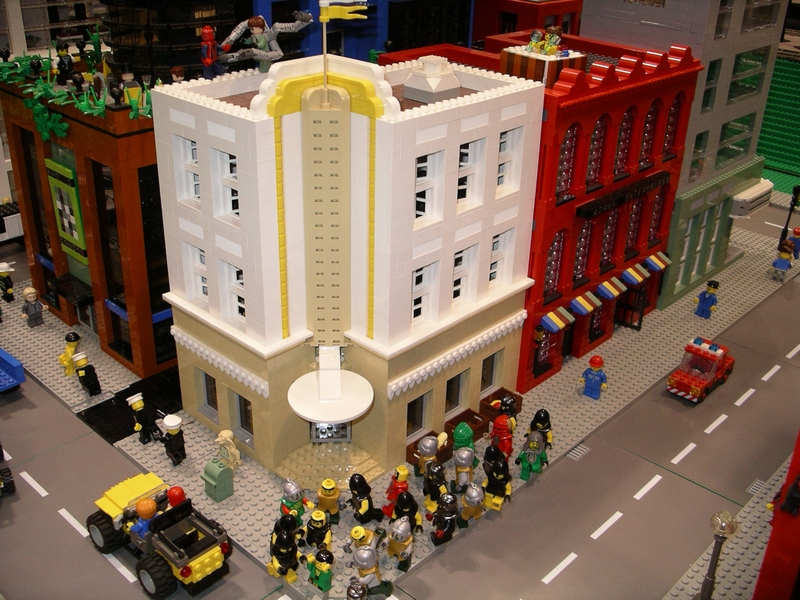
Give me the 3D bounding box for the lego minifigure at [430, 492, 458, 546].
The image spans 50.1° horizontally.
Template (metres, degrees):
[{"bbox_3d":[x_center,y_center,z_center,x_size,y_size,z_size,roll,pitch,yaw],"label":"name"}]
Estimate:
[{"bbox_3d":[0.032,0.159,0.625,0.018,0.042,0.025,-14,31,-29],"label":"lego minifigure"}]

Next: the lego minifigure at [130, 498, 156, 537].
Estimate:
[{"bbox_3d":[-0.178,0.151,0.597,0.018,0.033,0.023,24,34,38],"label":"lego minifigure"}]

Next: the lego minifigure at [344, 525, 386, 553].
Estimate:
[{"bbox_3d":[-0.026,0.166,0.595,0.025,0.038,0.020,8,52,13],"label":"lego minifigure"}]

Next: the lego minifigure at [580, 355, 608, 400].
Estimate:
[{"bbox_3d":[0.181,0.071,0.795,0.026,0.043,0.013,24,34,38],"label":"lego minifigure"}]

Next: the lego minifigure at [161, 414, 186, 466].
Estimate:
[{"bbox_3d":[-0.183,0.114,0.697,0.024,0.041,0.018,-17,32,-33],"label":"lego minifigure"}]

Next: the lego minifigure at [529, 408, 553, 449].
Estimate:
[{"bbox_3d":[0.117,0.110,0.713,0.026,0.043,0.014,22,33,36],"label":"lego minifigure"}]

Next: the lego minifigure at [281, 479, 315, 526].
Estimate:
[{"bbox_3d":[-0.076,0.152,0.625,0.025,0.042,0.018,-17,32,-32],"label":"lego minifigure"}]

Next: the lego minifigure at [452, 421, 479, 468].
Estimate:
[{"bbox_3d":[0.052,0.120,0.689,0.019,0.041,0.024,10,27,16],"label":"lego minifigure"}]

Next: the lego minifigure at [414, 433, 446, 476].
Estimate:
[{"bbox_3d":[0.022,0.126,0.674,0.018,0.042,0.024,3,26,4],"label":"lego minifigure"}]

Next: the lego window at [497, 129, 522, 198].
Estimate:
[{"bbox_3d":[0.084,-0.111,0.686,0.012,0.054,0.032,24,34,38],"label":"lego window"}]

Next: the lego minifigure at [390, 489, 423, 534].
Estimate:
[{"bbox_3d":[0.004,0.158,0.618,0.026,0.042,0.015,0,27,-3],"label":"lego minifigure"}]

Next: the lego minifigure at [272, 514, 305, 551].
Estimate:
[{"bbox_3d":[-0.078,0.168,0.600,0.018,0.042,0.025,25,35,37],"label":"lego minifigure"}]

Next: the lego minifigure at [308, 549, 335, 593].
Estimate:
[{"bbox_3d":[-0.051,0.182,0.559,0.024,0.042,0.015,22,32,35],"label":"lego minifigure"}]

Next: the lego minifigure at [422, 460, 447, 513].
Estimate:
[{"bbox_3d":[0.026,0.142,0.650,0.024,0.042,0.017,23,34,37],"label":"lego minifigure"}]

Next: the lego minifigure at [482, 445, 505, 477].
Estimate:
[{"bbox_3d":[0.071,0.132,0.666,0.016,0.041,0.024,-19,33,-35],"label":"lego minifigure"}]

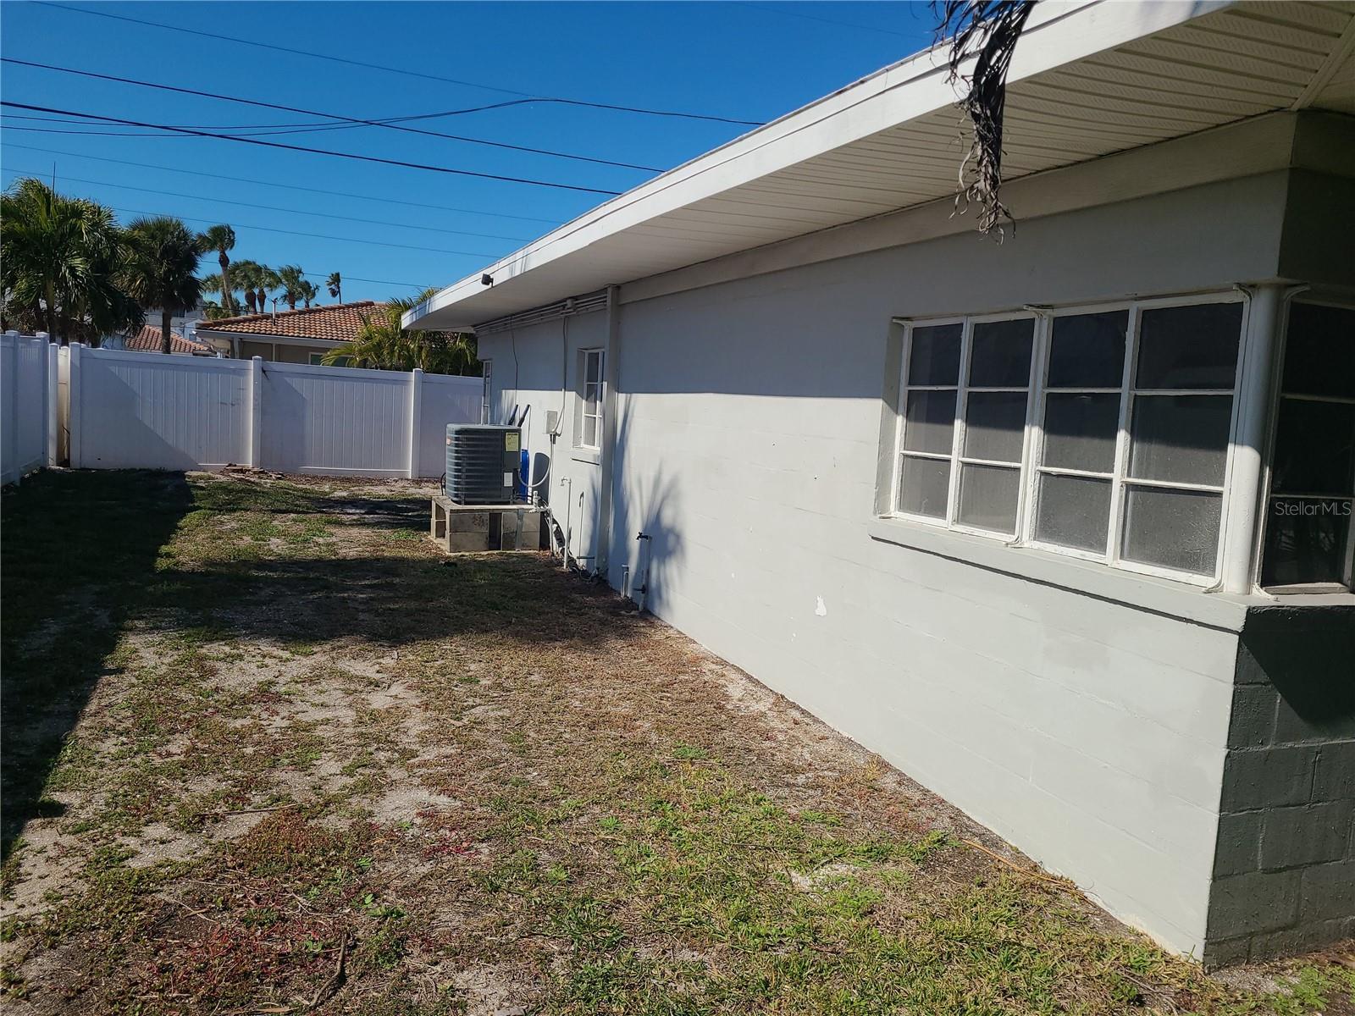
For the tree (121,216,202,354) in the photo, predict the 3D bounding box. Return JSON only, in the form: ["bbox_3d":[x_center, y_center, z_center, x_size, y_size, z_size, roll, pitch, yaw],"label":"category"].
[{"bbox_3d":[-16.880,-6.167,33.342,2.500,6.625,2.500,1,6,-23],"label":"tree"}]

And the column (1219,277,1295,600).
[{"bbox_3d":[1.769,-0.205,3.111,0.100,0.940,0.100,1,6,-23],"label":"column"}]

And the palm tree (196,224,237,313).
[{"bbox_3d":[-24.667,-10.274,54.493,2.200,9.568,2.200,1,6,-23],"label":"palm tree"}]

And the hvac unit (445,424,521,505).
[{"bbox_3d":[-2.025,-0.465,10.601,0.675,0.775,0.675,1,6,-23],"label":"hvac unit"}]

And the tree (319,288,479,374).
[{"bbox_3d":[-5.503,-2.680,20.683,3.200,3.556,3.200,1,6,-23],"label":"tree"}]

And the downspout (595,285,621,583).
[{"bbox_3d":[-0.578,-0.597,8.349,0.080,2.440,0.100,1,6,-23],"label":"downspout"}]

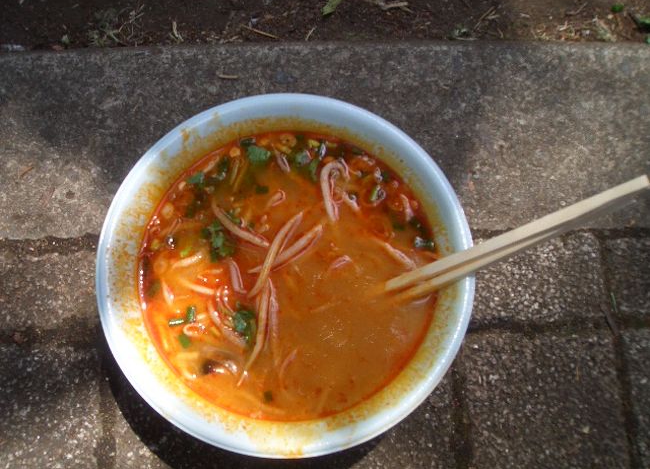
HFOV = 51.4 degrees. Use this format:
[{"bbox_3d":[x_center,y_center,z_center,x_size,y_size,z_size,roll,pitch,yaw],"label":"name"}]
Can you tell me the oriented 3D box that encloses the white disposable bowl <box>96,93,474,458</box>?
[{"bbox_3d":[-0.019,0.023,0.356,0.177,0.075,0.177,0,76,-2],"label":"white disposable bowl"}]

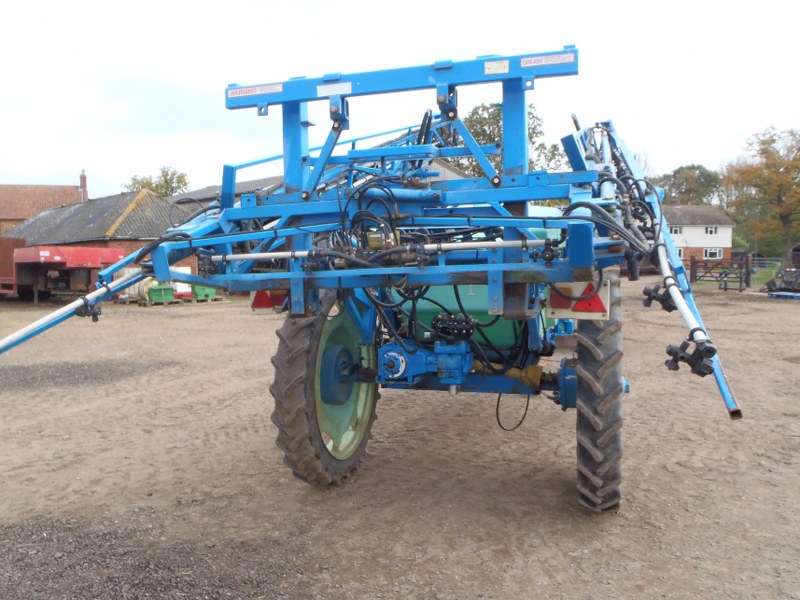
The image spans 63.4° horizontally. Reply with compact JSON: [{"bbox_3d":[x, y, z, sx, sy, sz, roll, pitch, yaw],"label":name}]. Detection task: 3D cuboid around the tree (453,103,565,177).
[{"bbox_3d":[9.047,-9.528,54.457,10.200,14.400,9.800,0,4,0],"label":"tree"}]

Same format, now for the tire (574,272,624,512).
[{"bbox_3d":[1.300,0.564,4.194,0.245,1.550,1.550,1,4,17],"label":"tire"}]

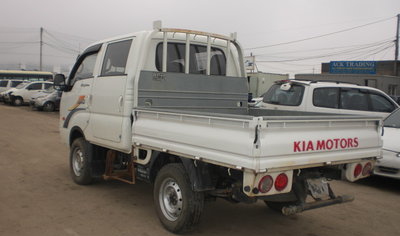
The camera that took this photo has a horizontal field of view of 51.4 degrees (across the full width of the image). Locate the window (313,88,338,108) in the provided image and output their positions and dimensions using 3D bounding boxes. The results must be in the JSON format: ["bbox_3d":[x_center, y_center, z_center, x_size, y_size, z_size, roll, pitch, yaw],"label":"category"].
[{"bbox_3d":[2.721,-0.435,8.949,0.760,0.430,0.070,-1,-5,-29],"label":"window"}]

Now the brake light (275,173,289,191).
[{"bbox_3d":[0.659,0.519,3.363,0.145,0.145,0.050,0,3,-36],"label":"brake light"}]

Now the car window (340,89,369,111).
[{"bbox_3d":[3.450,-0.411,9.349,0.860,0.460,0.070,-1,-5,-29],"label":"car window"}]

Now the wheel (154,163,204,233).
[{"bbox_3d":[-0.221,0.811,4.272,0.200,0.670,0.670,0,3,-36],"label":"wheel"}]

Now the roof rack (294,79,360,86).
[{"bbox_3d":[2.706,-0.786,9.565,1.650,0.110,1.000,0,3,-33],"label":"roof rack"}]

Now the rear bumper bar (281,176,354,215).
[{"bbox_3d":[1.058,0.656,3.700,1.000,0.290,0.180,0,3,-36],"label":"rear bumper bar"}]

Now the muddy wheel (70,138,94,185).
[{"bbox_3d":[-1.674,0.615,6.047,0.210,0.660,0.660,0,3,-37],"label":"muddy wheel"}]

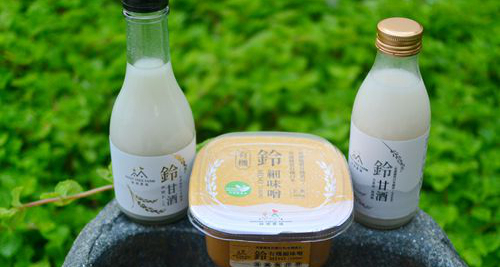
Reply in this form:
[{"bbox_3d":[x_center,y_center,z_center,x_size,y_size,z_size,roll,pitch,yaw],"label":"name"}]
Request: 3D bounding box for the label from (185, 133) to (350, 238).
[{"bbox_3d":[0.016,0.033,0.503,0.119,0.006,0.121,1,33,0],"label":"label"}]

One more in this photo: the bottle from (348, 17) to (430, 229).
[{"bbox_3d":[0.103,-0.006,0.504,0.057,0.157,0.057,16,36,25],"label":"bottle"}]

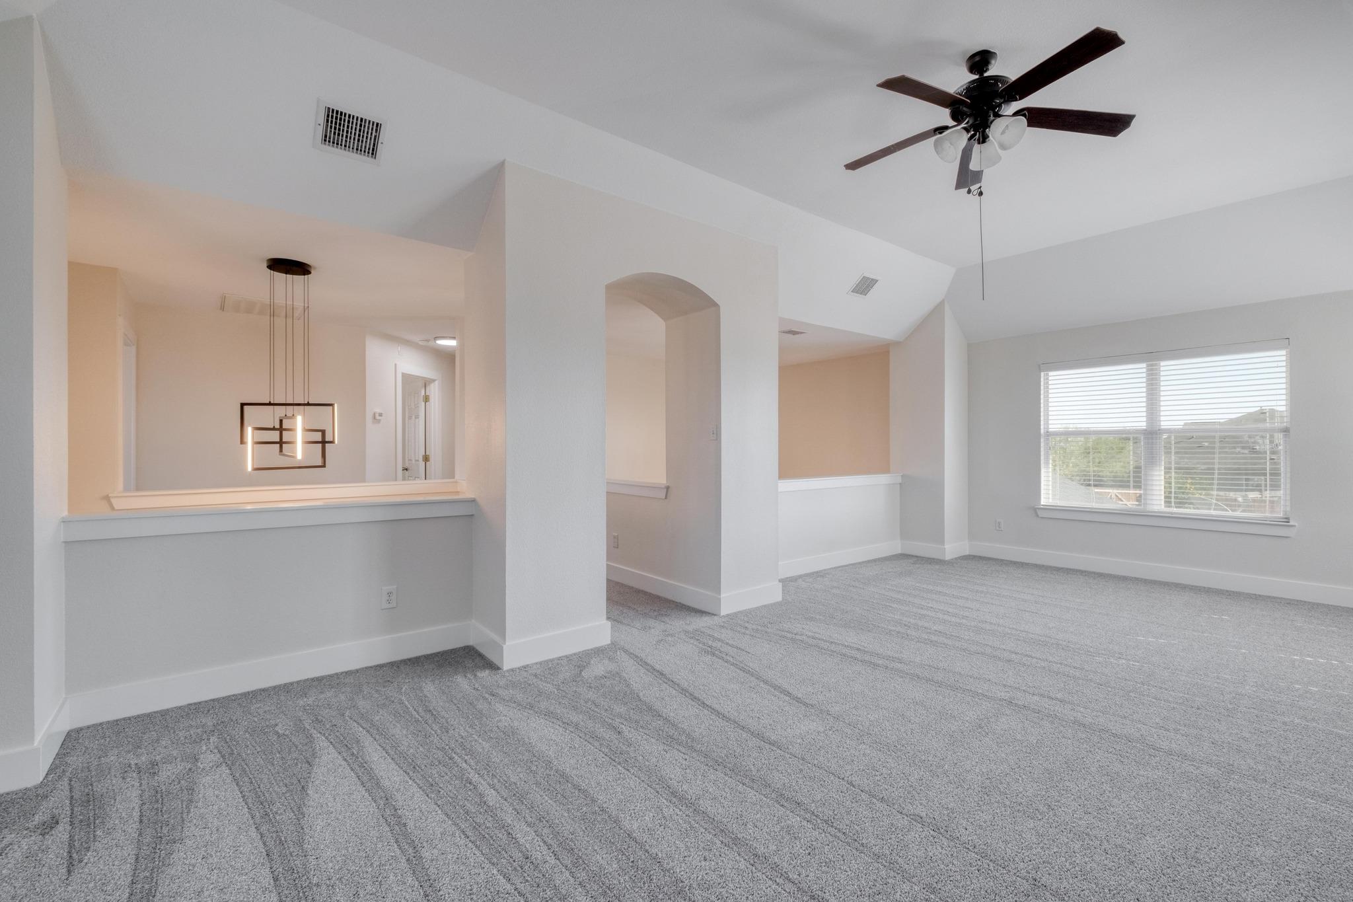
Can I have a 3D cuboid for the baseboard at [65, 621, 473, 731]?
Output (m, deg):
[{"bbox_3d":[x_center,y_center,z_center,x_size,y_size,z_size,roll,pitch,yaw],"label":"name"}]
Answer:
[{"bbox_3d":[-2.005,1.167,3.056,1.784,0.148,0.025,0,0,-38],"label":"baseboard"}]

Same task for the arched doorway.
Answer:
[{"bbox_3d":[-0.271,0.015,4.166,0.994,2.442,0.664,0,0,-38],"label":"arched doorway"}]

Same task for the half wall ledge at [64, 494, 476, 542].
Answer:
[{"bbox_3d":[-1.985,0.342,3.014,1.755,0.110,0.182,0,0,-38],"label":"half wall ledge"}]

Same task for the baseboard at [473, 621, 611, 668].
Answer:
[{"bbox_3d":[-0.871,1.164,3.610,0.713,0.148,0.566,0,0,-38],"label":"baseboard"}]

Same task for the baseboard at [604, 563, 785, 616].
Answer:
[{"bbox_3d":[0.082,1.162,5.086,0.695,0.148,1.704,0,0,-38],"label":"baseboard"}]

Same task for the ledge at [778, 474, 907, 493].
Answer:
[{"bbox_3d":[1.585,0.342,5.930,2.743,0.111,0.228,0,0,-38],"label":"ledge"}]

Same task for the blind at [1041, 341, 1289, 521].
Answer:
[{"bbox_3d":[4.496,-0.177,5.365,0.068,1.509,1.830,0,0,-38],"label":"blind"}]

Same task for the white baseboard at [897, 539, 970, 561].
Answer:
[{"bbox_3d":[3.086,1.153,6.692,0.560,0.148,0.541,0,0,-38],"label":"white baseboard"}]

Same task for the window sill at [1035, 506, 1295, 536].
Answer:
[{"bbox_3d":[4.487,0.657,5.354,0.111,0.106,1.904,0,0,-38],"label":"window sill"}]

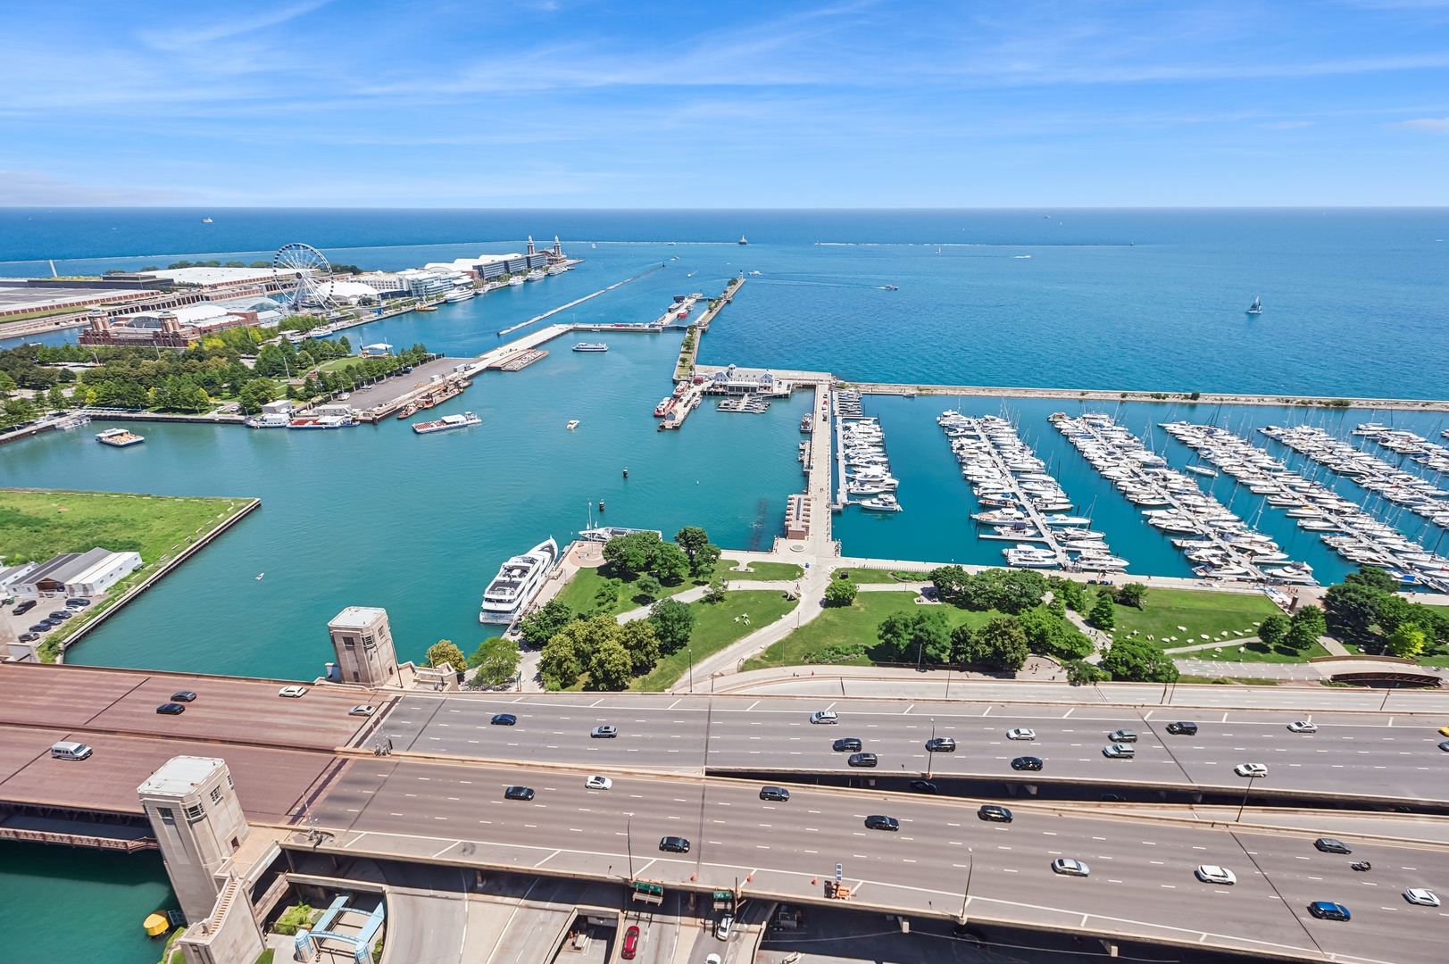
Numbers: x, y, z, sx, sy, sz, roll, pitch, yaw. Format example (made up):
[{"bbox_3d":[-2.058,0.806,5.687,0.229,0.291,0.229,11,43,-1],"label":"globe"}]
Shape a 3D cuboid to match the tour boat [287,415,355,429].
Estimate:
[{"bbox_3d":[-200.780,-30.330,342.600,28.500,5.300,8.600,-1,22,-3],"label":"tour boat"}]

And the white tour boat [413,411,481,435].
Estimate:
[{"bbox_3d":[-139.080,-30.270,341.790,30.000,5.800,9.300,-14,26,-30],"label":"white tour boat"}]

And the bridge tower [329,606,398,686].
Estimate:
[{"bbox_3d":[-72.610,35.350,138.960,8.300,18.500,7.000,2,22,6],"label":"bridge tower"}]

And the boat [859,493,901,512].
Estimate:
[{"bbox_3d":[57.360,7.360,249.970,14.000,5.200,4.500,3,22,8],"label":"boat"}]

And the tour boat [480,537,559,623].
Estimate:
[{"bbox_3d":[-57.960,25.310,199.660,9.200,9.800,41.500,3,22,7],"label":"tour boat"}]

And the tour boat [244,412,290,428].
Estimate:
[{"bbox_3d":[-229.100,-31.100,343.690,21.300,5.900,6.000,1,22,2],"label":"tour boat"}]

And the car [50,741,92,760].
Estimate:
[{"bbox_3d":[-112.810,46.480,118.070,5.400,2.200,2.000,2,22,5],"label":"car"}]

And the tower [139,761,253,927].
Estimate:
[{"bbox_3d":[-77.300,53.990,102.640,8.300,25.700,7.100,2,22,5],"label":"tower"}]

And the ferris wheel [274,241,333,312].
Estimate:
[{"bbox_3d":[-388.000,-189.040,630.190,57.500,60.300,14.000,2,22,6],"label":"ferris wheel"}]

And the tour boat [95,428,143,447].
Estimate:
[{"bbox_3d":[-284.220,-21.450,321.140,20.800,5.000,9.400,10,24,24],"label":"tour boat"}]

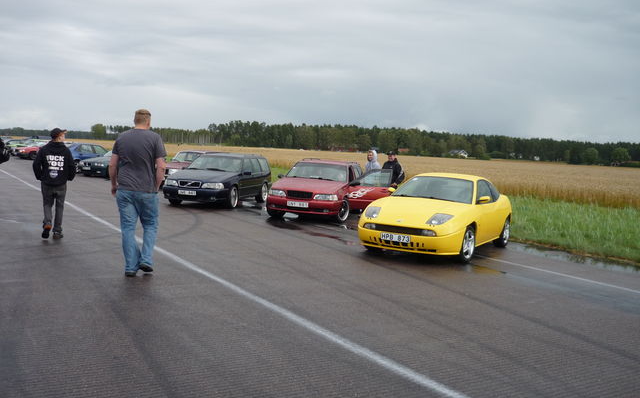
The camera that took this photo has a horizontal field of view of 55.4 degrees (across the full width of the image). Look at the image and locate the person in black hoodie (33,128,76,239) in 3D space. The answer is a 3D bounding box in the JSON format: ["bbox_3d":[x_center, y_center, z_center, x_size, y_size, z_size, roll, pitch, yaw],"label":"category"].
[{"bbox_3d":[-4.100,-0.243,9.439,0.620,1.700,0.450,1,5,-20],"label":"person in black hoodie"}]

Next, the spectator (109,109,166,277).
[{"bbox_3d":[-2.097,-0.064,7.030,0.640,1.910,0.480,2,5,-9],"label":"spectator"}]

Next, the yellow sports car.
[{"bbox_3d":[2.215,0.222,10.860,1.780,1.330,4.250,5,5,30],"label":"yellow sports car"}]

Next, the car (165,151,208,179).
[{"bbox_3d":[-4.745,-1.199,24.005,1.730,1.440,4.780,5,5,24],"label":"car"}]

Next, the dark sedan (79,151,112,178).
[{"bbox_3d":[-8.351,-1.583,26.664,1.710,1.380,4.430,5,5,29],"label":"dark sedan"}]

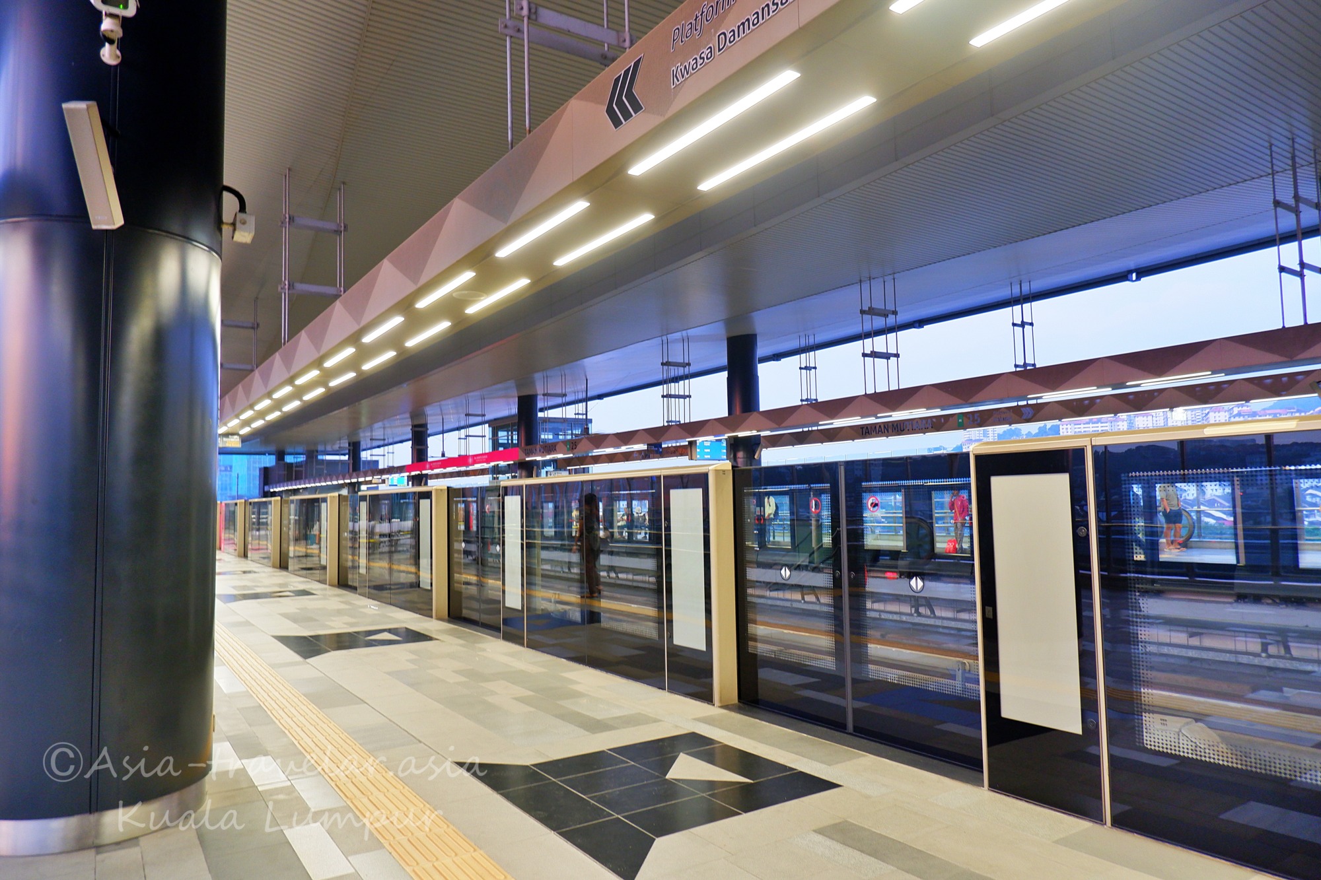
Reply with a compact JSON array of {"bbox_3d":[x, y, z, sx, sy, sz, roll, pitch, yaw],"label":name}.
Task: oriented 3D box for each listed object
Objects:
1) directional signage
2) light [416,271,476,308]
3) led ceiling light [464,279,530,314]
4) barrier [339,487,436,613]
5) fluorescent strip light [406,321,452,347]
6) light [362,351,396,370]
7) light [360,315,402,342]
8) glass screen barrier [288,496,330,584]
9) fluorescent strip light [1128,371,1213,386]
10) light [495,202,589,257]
[{"bbox_3d":[-0.205,-1.900,4.680,0.030,0.310,0.410,1,-5,-34],"label":"directional signage"},{"bbox_3d":[-2.003,-1.381,7.824,0.085,0.060,1.430,1,-5,-34],"label":"light"},{"bbox_3d":[-1.574,-1.372,8.098,0.085,0.060,1.430,1,-5,-34],"label":"led ceiling light"},{"bbox_3d":[-4.256,1.600,12.682,0.200,1.570,5.520,1,-5,-34],"label":"barrier"},{"bbox_3d":[-2.691,-1.228,9.750,0.085,0.060,1.430,1,-5,-34],"label":"fluorescent strip light"},{"bbox_3d":[-3.808,-1.084,11.402,0.085,0.060,1.430,1,-5,-34],"label":"light"},{"bbox_3d":[-3.120,-1.238,9.476,0.085,0.060,1.430,1,-5,-34],"label":"light"},{"bbox_3d":[-6.876,1.930,16.452,0.100,1.570,3.547,1,-5,-34],"label":"glass screen barrier"},{"bbox_3d":[8.861,-1.069,14.739,0.085,0.060,1.450,1,-5,-34],"label":"fluorescent strip light"},{"bbox_3d":[-0.886,-1.525,6.171,0.085,0.060,1.430,1,-5,-34],"label":"light"}]

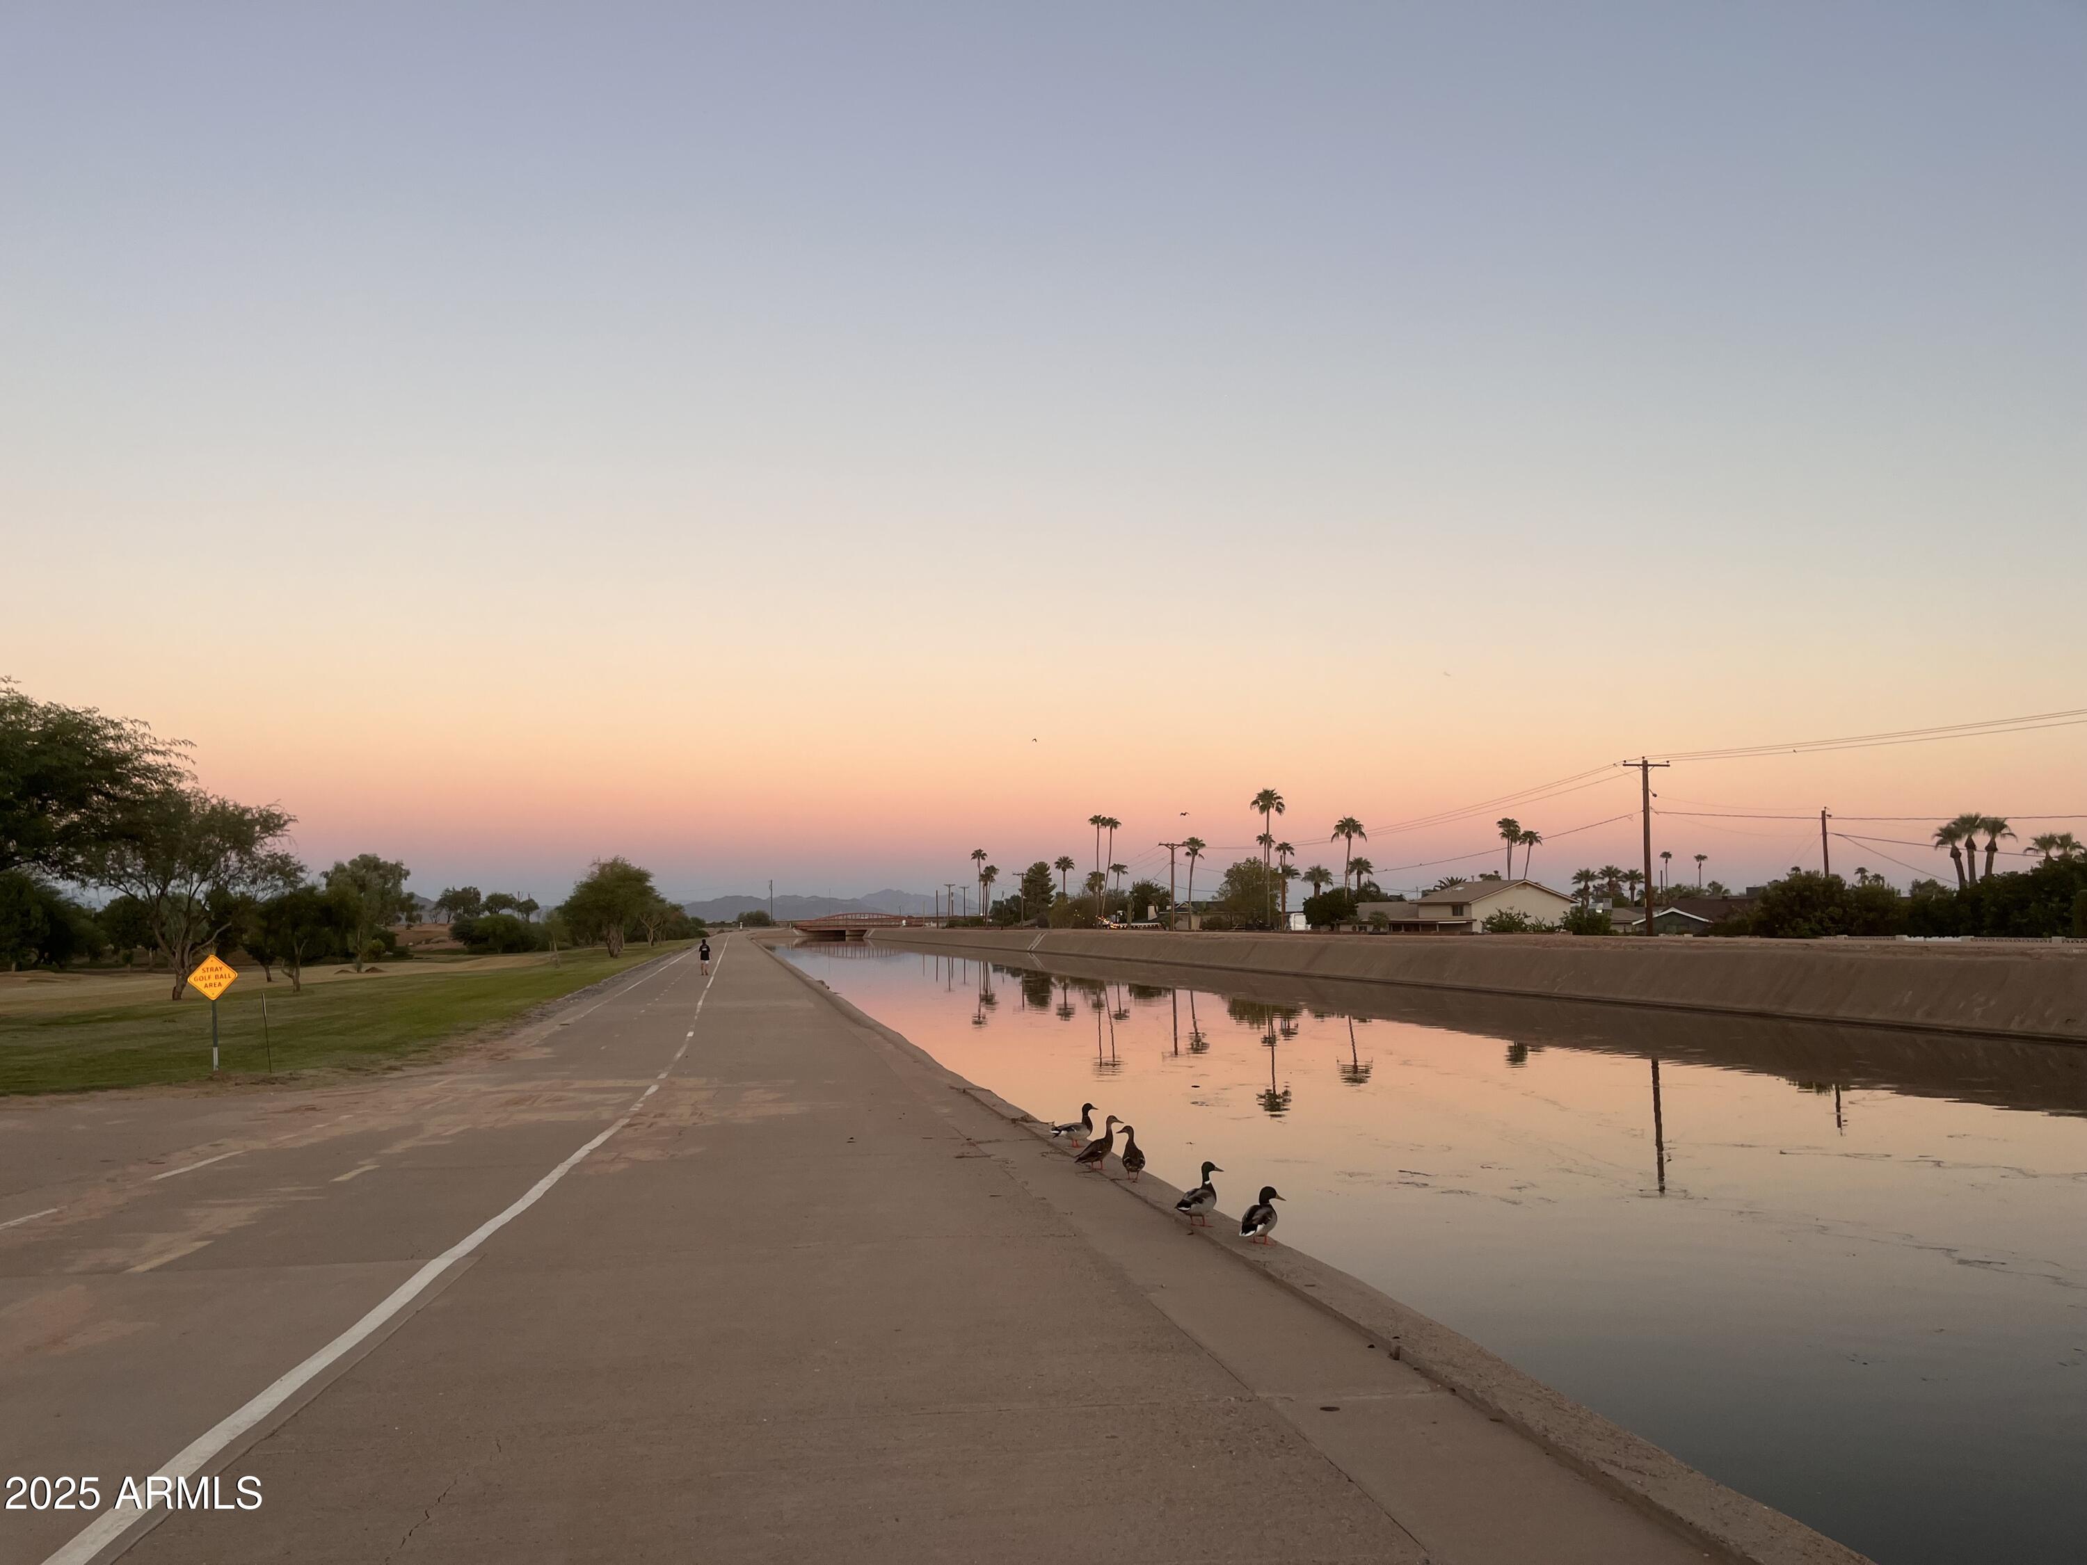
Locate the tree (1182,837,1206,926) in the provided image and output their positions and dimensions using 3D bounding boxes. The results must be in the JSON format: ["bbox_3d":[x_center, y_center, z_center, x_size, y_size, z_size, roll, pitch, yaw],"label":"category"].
[{"bbox_3d":[16.110,11.488,167.487,2.600,11.315,2.600,-1,-5,5],"label":"tree"}]

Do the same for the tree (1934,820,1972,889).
[{"bbox_3d":[61.439,6.952,105.593,2.300,8.979,2.300,-3,-6,30],"label":"tree"}]

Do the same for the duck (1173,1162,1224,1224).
[{"bbox_3d":[0.949,2.490,9.500,0.400,0.390,0.180,4,-7,-40],"label":"duck"}]

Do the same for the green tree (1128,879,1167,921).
[{"bbox_3d":[15.004,18.076,224.611,5.800,8.571,5.800,-1,-5,4],"label":"green tree"}]

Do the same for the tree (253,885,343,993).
[{"bbox_3d":[-31.339,6.556,66.000,4.200,4.600,4.000,0,-5,0],"label":"tree"}]

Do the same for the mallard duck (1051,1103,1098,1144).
[{"bbox_3d":[0.243,2.840,13.000,0.420,0.370,0.180,2,-6,-21],"label":"mallard duck"}]

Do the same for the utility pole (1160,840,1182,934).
[{"bbox_3d":[13.312,11.037,162.000,2.700,9.500,0.400,1,-5,-10],"label":"utility pole"}]

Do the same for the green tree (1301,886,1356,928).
[{"bbox_3d":[24.700,11.630,135.765,4.800,5.174,4.800,-1,-5,10],"label":"green tree"}]

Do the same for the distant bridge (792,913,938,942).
[{"bbox_3d":[-40.433,32.679,355.000,33.000,6.600,8.000,0,-5,-9],"label":"distant bridge"}]

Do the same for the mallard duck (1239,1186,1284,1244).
[{"bbox_3d":[1.123,2.210,8.075,0.170,0.310,0.350,-5,-7,42],"label":"mallard duck"}]

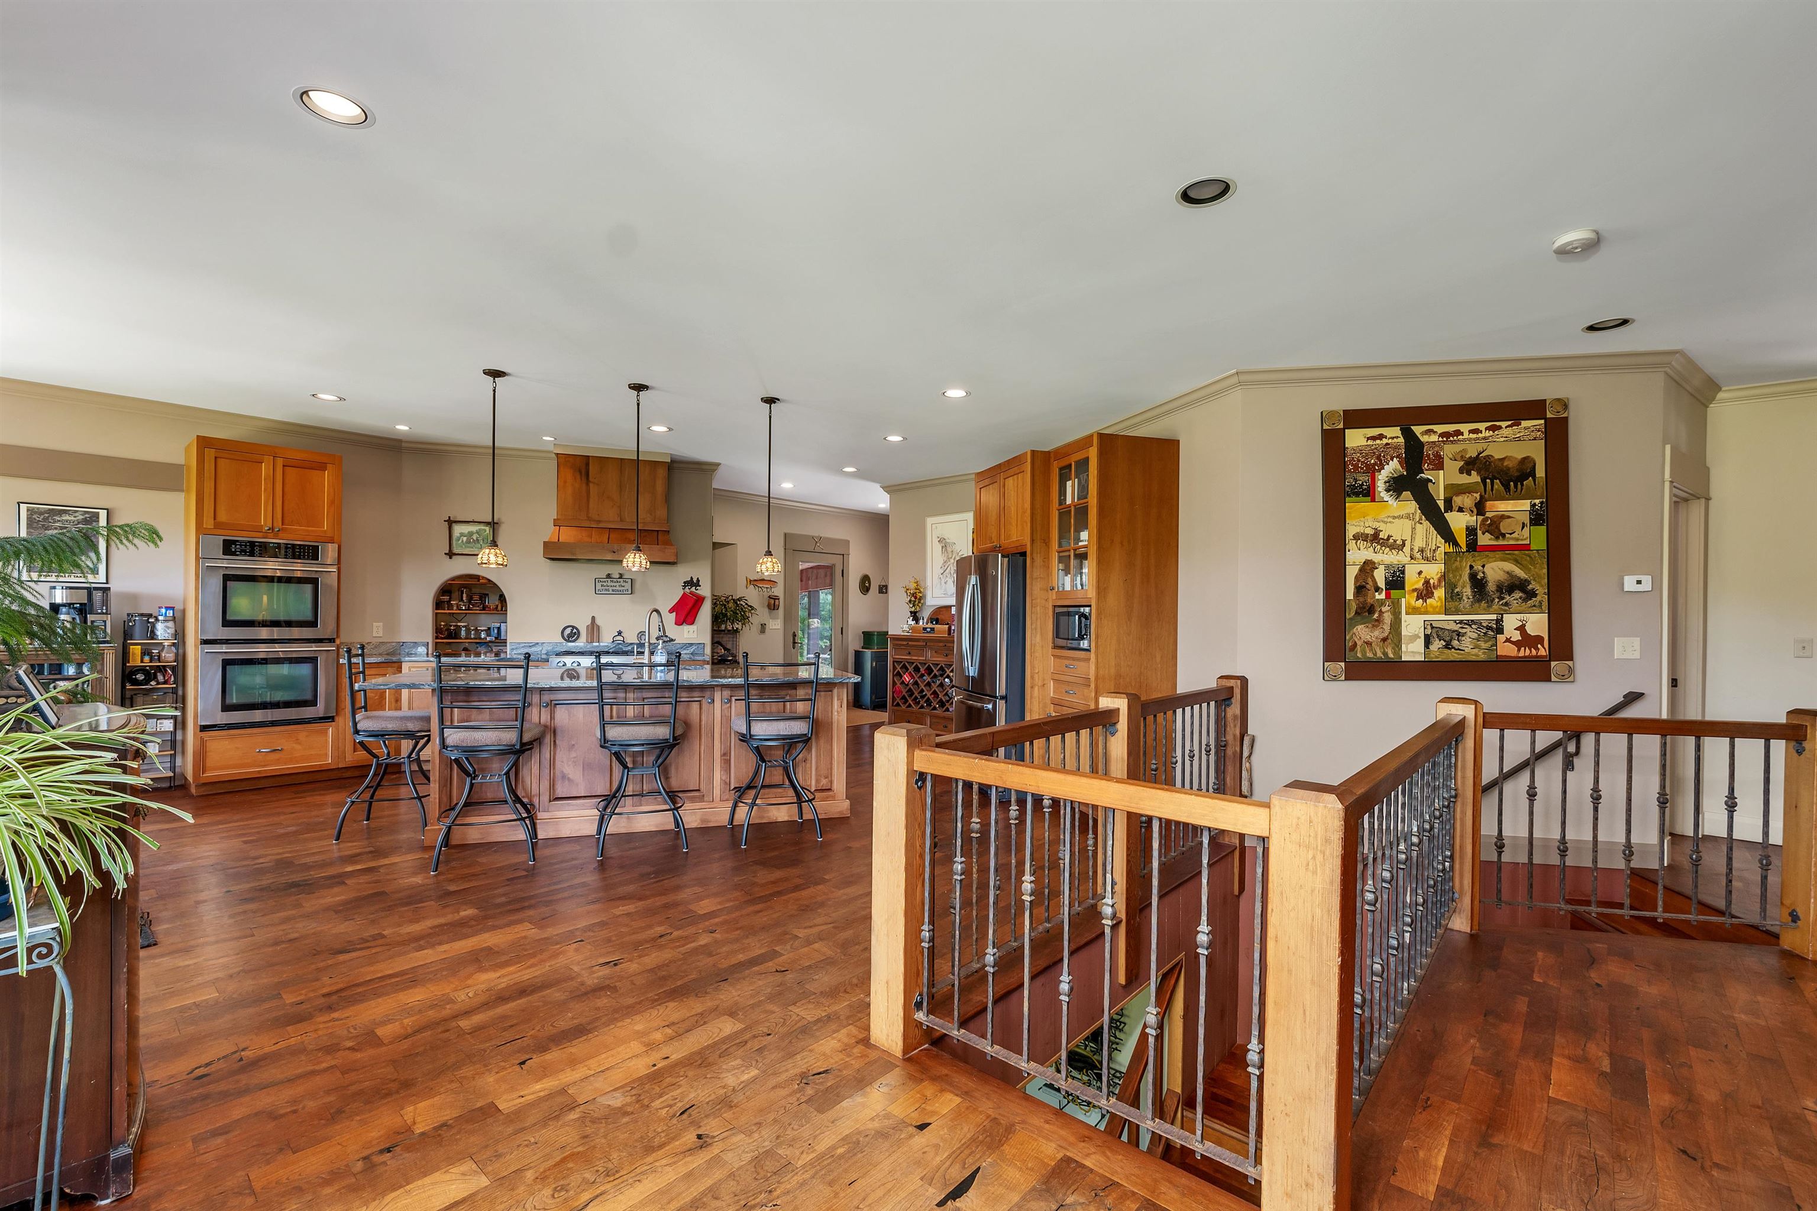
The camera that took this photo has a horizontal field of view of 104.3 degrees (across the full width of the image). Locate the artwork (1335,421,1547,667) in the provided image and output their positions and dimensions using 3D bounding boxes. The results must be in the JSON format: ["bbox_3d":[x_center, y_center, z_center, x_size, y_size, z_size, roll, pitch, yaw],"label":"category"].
[{"bbox_3d":[2.960,-0.345,3.916,1.070,1.380,0.035,1,0,9],"label":"artwork"}]

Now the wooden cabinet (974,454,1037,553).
[{"bbox_3d":[1.010,-0.731,5.398,0.680,0.665,0.920,1,0,-18],"label":"wooden cabinet"}]

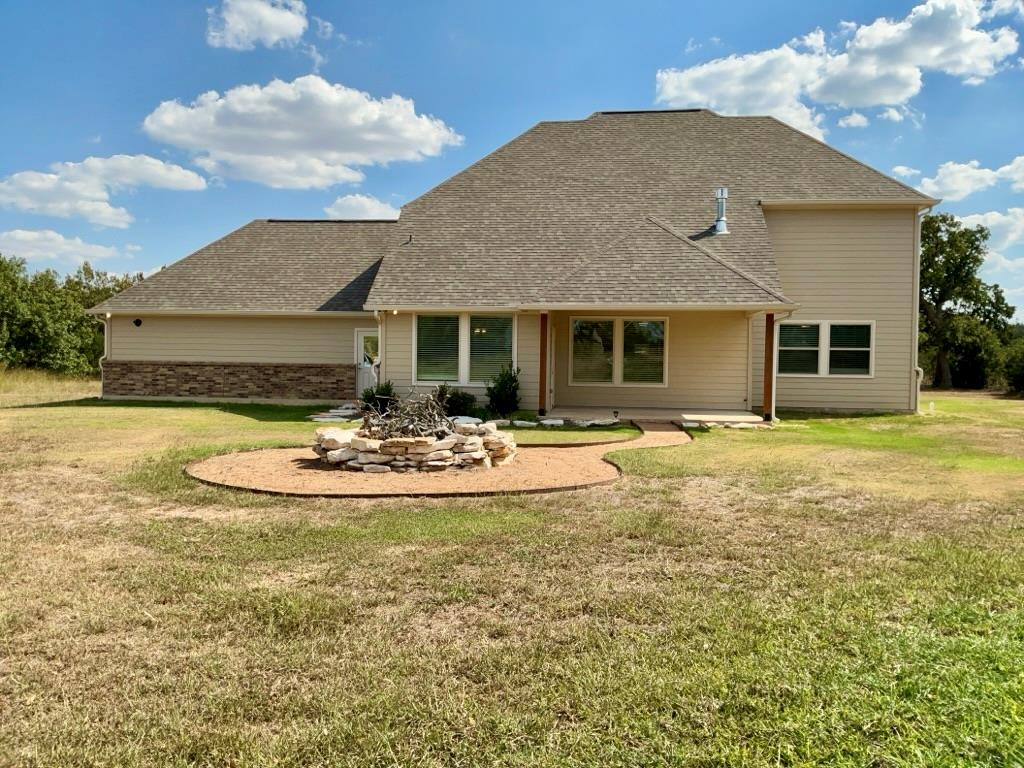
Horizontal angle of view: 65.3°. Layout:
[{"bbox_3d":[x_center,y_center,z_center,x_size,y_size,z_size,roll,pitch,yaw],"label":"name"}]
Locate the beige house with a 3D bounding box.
[{"bbox_3d":[0.044,-4.316,25.940,23.937,9.848,14.998,1,2,6],"label":"beige house"}]

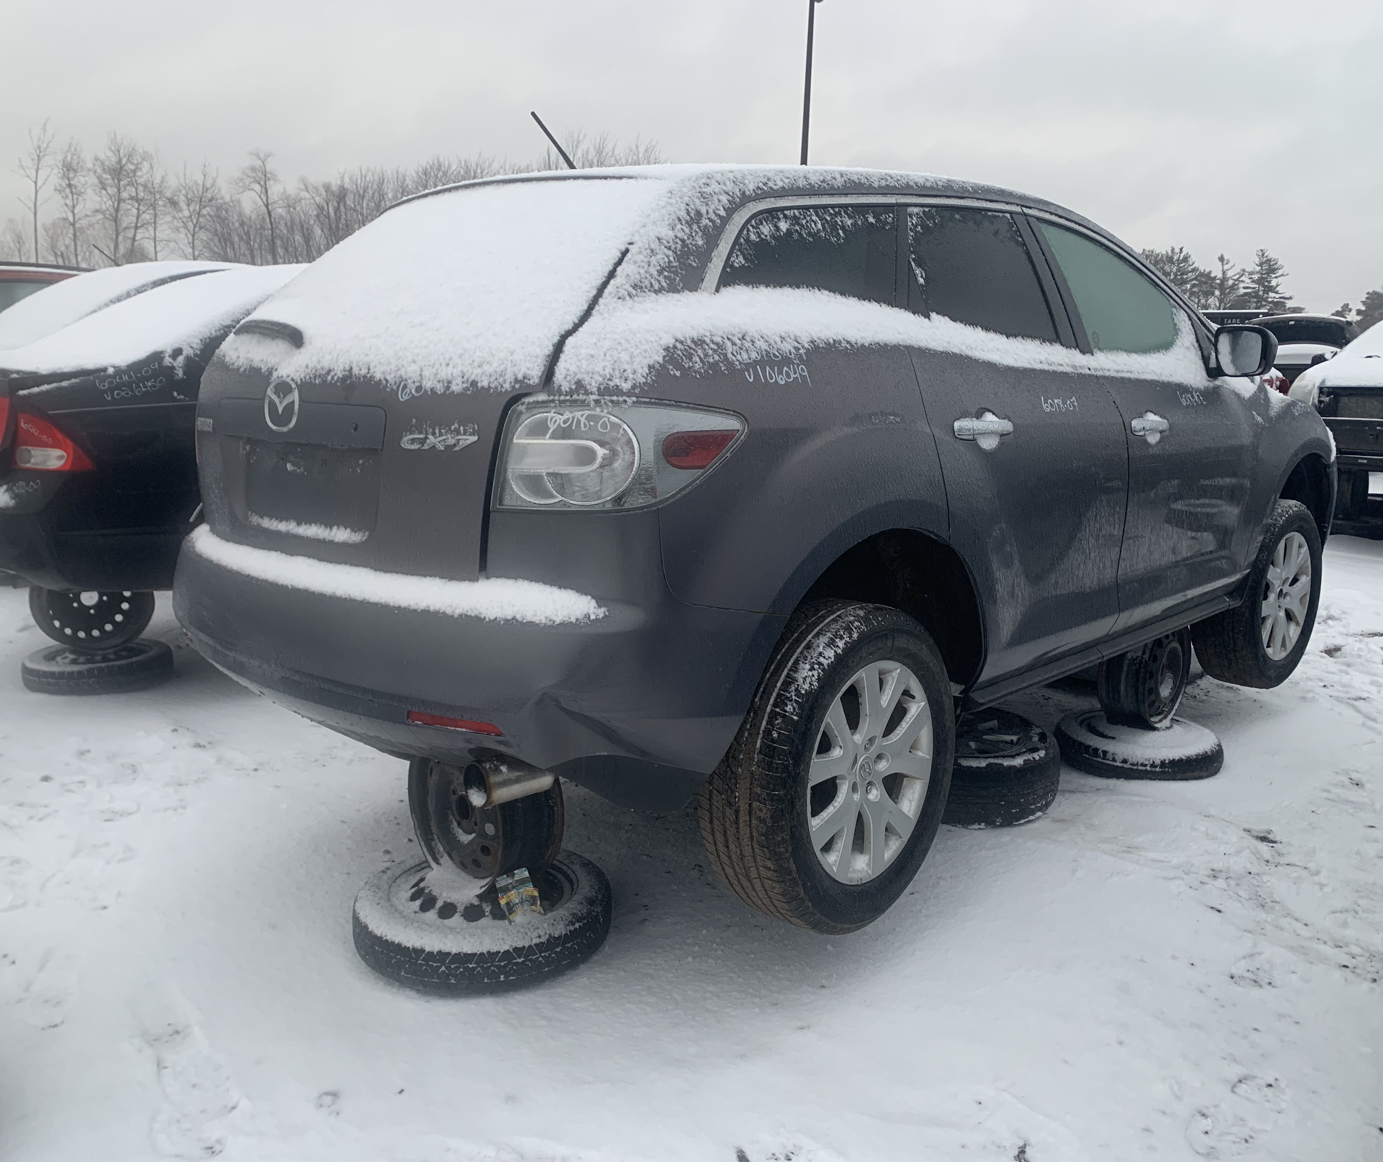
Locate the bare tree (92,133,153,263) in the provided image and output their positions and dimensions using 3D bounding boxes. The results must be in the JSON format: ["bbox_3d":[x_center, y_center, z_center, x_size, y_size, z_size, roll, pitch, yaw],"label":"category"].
[{"bbox_3d":[-28.016,-14.850,58.006,3.300,14.379,3.300,-2,9,-25],"label":"bare tree"}]

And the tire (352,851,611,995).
[{"bbox_3d":[-0.517,0.825,2.915,0.630,0.150,0.630,0,11,-6],"label":"tire"}]

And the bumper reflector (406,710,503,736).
[{"bbox_3d":[-0.437,0.263,2.149,0.190,0.030,0.040,4,11,22],"label":"bumper reflector"}]

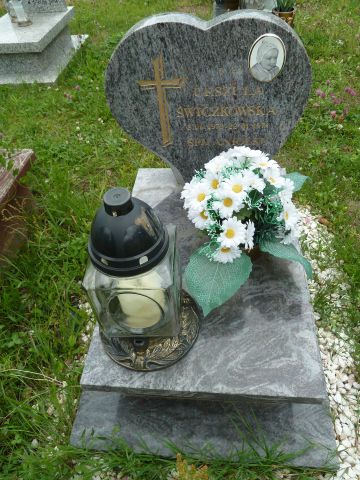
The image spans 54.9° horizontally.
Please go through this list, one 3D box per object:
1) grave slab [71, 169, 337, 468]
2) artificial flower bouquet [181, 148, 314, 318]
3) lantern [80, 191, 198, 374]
[{"bbox_3d":[0.076,0.110,0.982,0.577,0.199,0.846,1,48,6],"label":"grave slab"},{"bbox_3d":[0.149,-0.035,0.777,0.291,0.286,0.310,1,48,6],"label":"artificial flower bouquet"},{"bbox_3d":[-0.082,0.062,0.651,0.225,0.373,0.225,1,48,6],"label":"lantern"}]

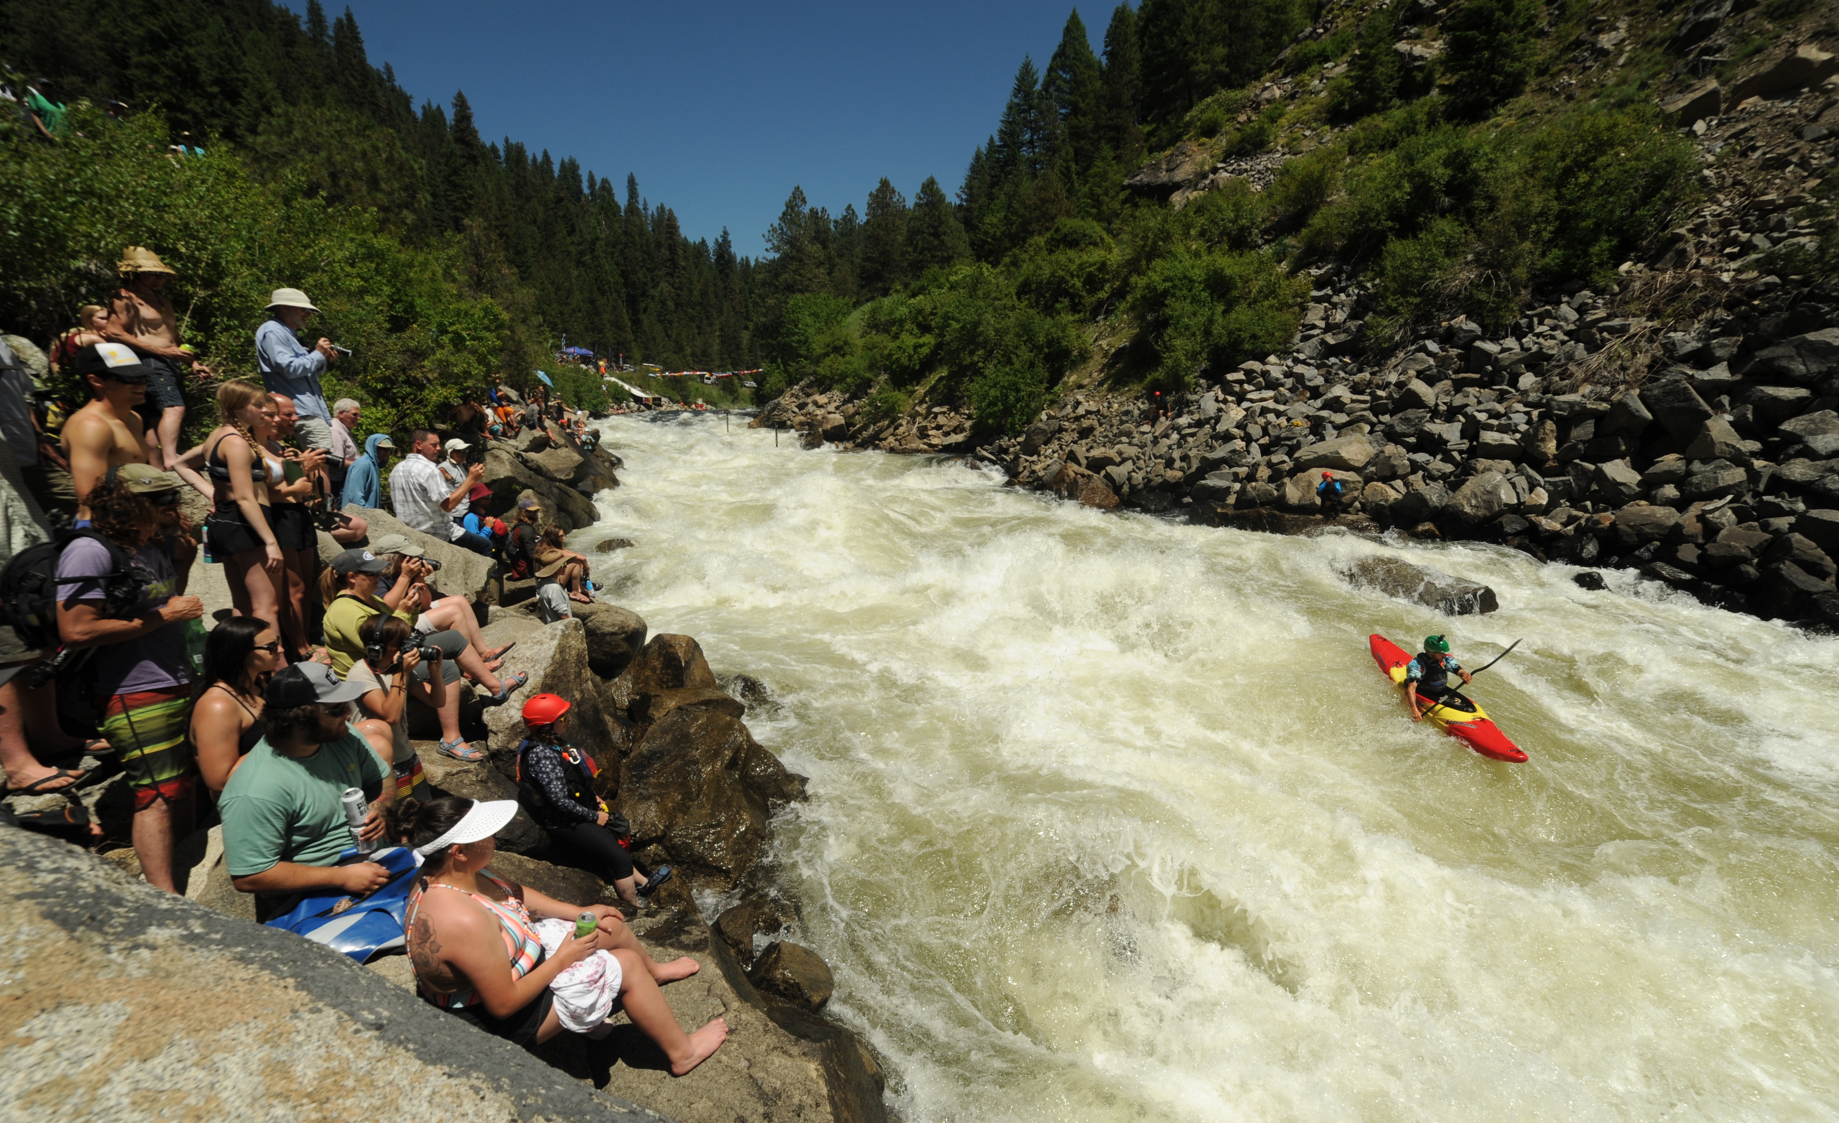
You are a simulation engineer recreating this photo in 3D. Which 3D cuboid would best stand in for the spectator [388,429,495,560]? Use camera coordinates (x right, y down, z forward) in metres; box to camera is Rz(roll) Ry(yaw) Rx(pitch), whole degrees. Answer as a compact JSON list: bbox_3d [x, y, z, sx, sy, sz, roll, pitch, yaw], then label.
[{"bbox_3d":[-3.979,-0.500,6.027,0.820,1.200,0.550,-7,14,-31],"label":"spectator"}]

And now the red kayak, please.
[{"bbox_3d":[6.217,1.600,8.571,0.660,0.400,2.700,0,20,1],"label":"red kayak"}]

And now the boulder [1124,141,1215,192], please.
[{"bbox_3d":[16.840,-26.479,48.000,6.000,3.400,5.000,6,13,26],"label":"boulder"}]

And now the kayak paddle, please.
[{"bbox_3d":[6.286,1.511,8.351,1.950,0.200,0.170,-38,16,-2],"label":"kayak paddle"}]

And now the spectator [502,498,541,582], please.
[{"bbox_3d":[-4.013,-0.200,7.643,0.720,0.950,0.480,-5,13,-21],"label":"spectator"}]

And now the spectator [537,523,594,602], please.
[{"bbox_3d":[-3.740,0.045,7.605,0.660,0.840,0.460,-3,12,-15],"label":"spectator"}]

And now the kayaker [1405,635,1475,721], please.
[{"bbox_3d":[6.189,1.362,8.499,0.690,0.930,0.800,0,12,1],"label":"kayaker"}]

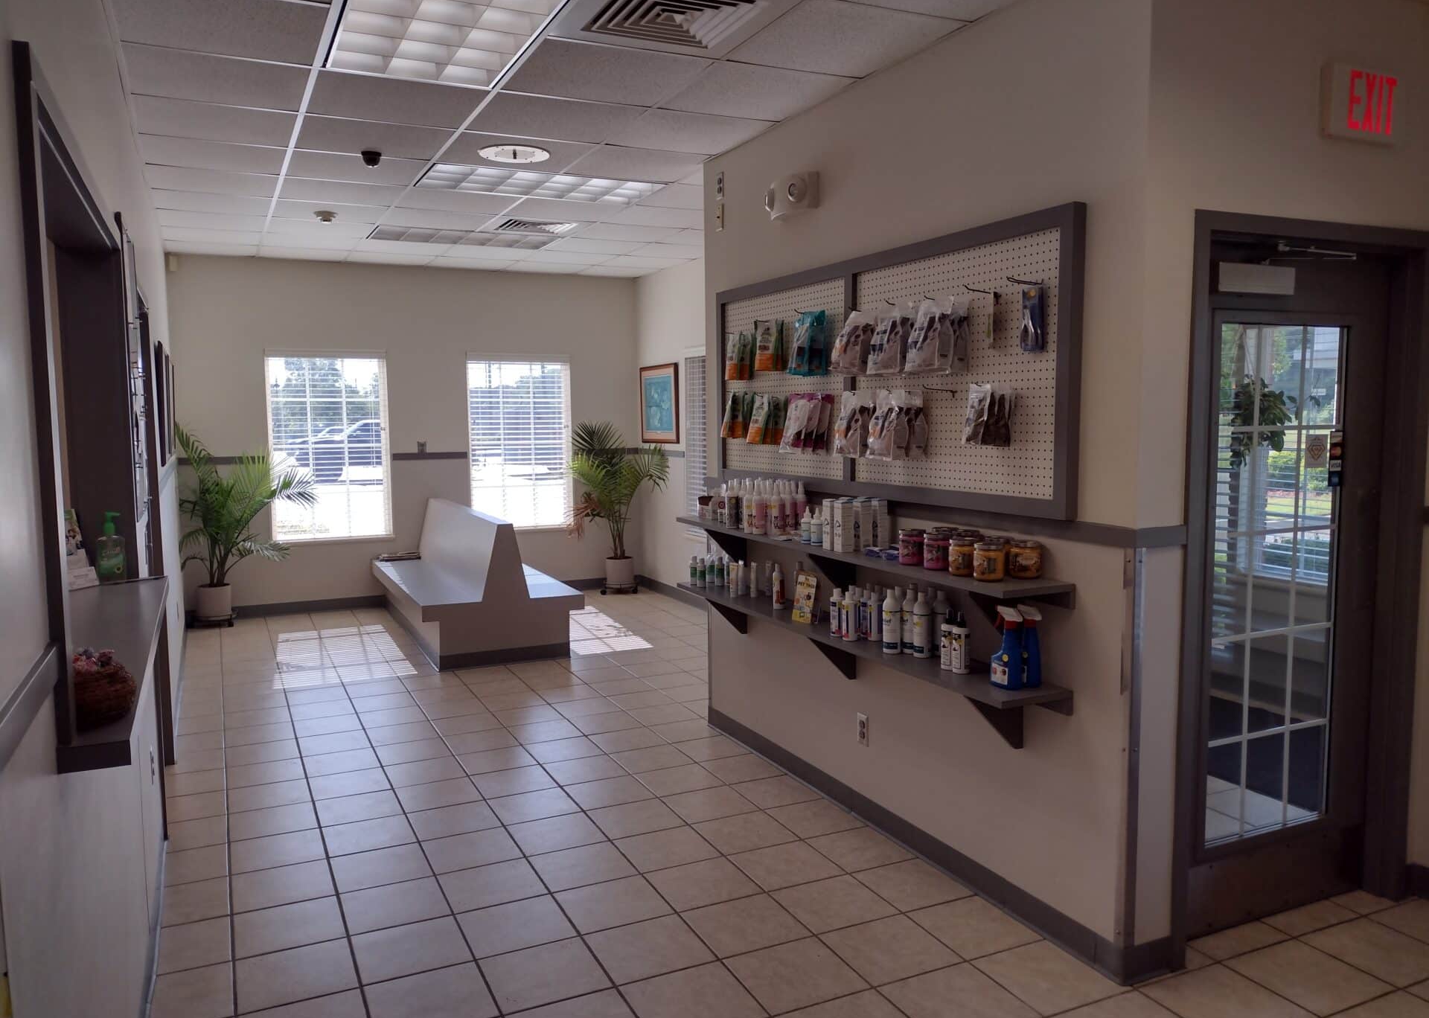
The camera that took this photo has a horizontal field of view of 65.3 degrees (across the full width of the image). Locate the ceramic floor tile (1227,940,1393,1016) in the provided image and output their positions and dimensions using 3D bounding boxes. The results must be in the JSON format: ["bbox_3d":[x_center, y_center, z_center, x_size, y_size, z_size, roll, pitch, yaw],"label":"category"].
[{"bbox_3d":[1.579,1.241,2.959,0.300,0.010,0.300,-3,6,-25],"label":"ceramic floor tile"}]

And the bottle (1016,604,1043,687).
[{"bbox_3d":[0.877,0.386,3.144,0.060,0.224,0.100,-3,6,-24],"label":"bottle"}]

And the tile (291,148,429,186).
[{"bbox_3d":[-1.696,-1.617,5.275,0.600,0.020,0.600,-3,5,-25],"label":"tile"}]

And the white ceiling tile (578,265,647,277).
[{"bbox_3d":[-0.793,-1.959,9.169,0.590,0.015,0.600,-3,5,-25],"label":"white ceiling tile"}]

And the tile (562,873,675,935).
[{"bbox_3d":[-0.318,1.251,3.523,0.307,0.010,0.307,-3,6,-24],"label":"tile"}]

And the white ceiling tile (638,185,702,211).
[{"bbox_3d":[-0.032,-1.686,6.026,0.602,0.018,0.602,-3,6,-24],"label":"white ceiling tile"}]

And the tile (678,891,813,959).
[{"bbox_3d":[0.094,1.261,3.373,0.307,0.010,0.307,-3,6,-24],"label":"tile"}]

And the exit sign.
[{"bbox_3d":[1.774,-1.099,3.050,0.298,0.193,0.037,-3,5,-25],"label":"exit sign"}]

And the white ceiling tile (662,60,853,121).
[{"bbox_3d":[0.147,-1.536,4.112,0.539,0.020,0.600,-3,5,-25],"label":"white ceiling tile"}]

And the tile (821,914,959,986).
[{"bbox_3d":[0.503,1.264,3.199,0.305,0.010,0.305,-4,6,-24],"label":"tile"}]

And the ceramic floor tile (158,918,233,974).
[{"bbox_3d":[-1.532,1.296,3.303,0.197,0.010,0.305,-4,6,-24],"label":"ceramic floor tile"}]

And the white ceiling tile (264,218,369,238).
[{"bbox_3d":[-2.452,-1.748,6.920,0.605,0.015,0.605,-3,5,-25],"label":"white ceiling tile"}]

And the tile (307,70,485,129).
[{"bbox_3d":[-1.188,-1.529,4.171,0.600,0.020,0.600,-3,5,-25],"label":"tile"}]

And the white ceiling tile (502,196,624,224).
[{"bbox_3d":[-0.867,-1.730,6.427,0.603,0.018,0.603,-3,6,-24],"label":"white ceiling tile"}]

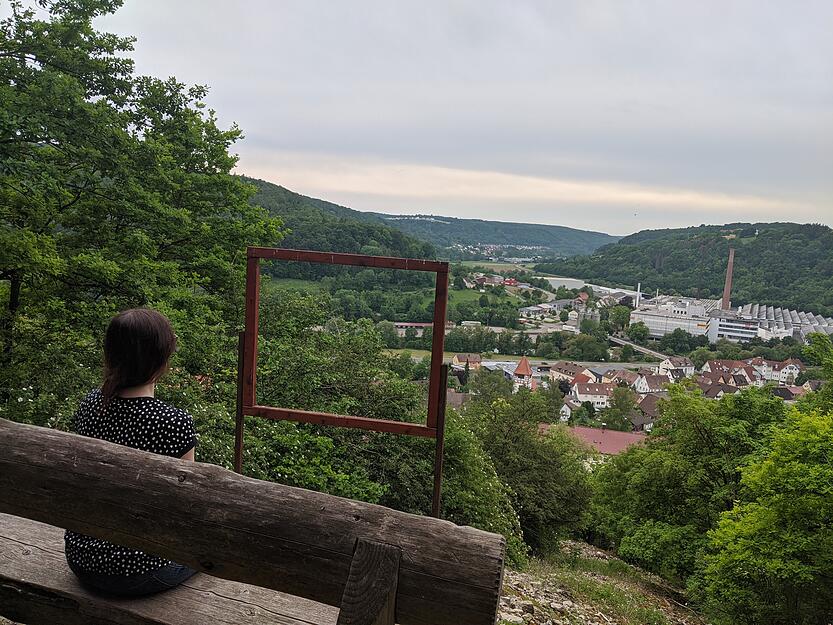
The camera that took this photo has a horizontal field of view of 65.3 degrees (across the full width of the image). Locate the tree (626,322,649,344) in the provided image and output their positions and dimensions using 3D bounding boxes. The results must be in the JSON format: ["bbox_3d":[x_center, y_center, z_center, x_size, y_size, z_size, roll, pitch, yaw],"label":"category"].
[{"bbox_3d":[141.143,12.773,415.000,14.050,15.328,13.348,5,6,19],"label":"tree"}]

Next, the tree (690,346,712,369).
[{"bbox_3d":[149.123,23.546,340.000,11.511,11.511,10.936,6,6,24],"label":"tree"}]

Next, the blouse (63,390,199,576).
[{"bbox_3d":[-0.924,0.536,2.100,0.400,0.550,0.250,5,6,20],"label":"blouse"}]

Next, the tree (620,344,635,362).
[{"bbox_3d":[112.027,21.768,345.000,7.433,9.557,7.061,5,6,18],"label":"tree"}]

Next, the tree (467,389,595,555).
[{"bbox_3d":[2.869,3.885,16.500,3.103,4.089,3.039,4,6,10],"label":"tree"}]

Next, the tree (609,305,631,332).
[{"bbox_3d":[149.954,4.432,480.000,16.251,20.683,15.439,5,6,17],"label":"tree"}]

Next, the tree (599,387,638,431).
[{"bbox_3d":[68.390,32.502,220.000,13.543,14.897,12.865,5,6,17],"label":"tree"}]

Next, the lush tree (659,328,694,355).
[{"bbox_3d":[156.048,17.405,390.000,21.607,15.605,17.285,6,6,22],"label":"lush tree"}]

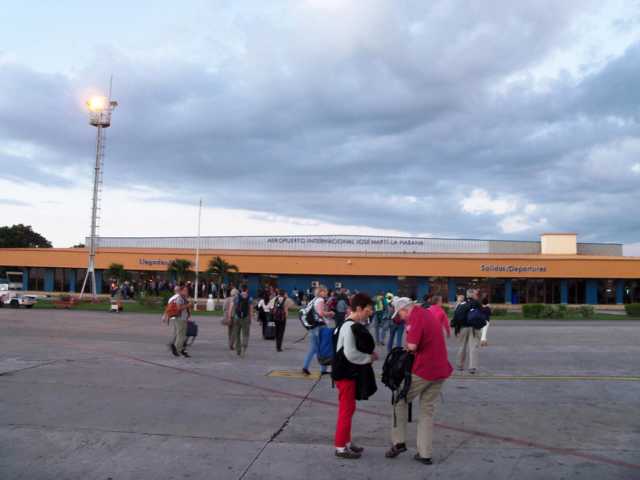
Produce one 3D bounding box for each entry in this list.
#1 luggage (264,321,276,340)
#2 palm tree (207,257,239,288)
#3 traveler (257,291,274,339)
[{"bbox_3d":[-1.567,2.879,20.691,0.380,0.620,0.270,1,-4,0],"label":"luggage"},{"bbox_3d":[-9.040,3.709,60.000,2.900,4.265,2.900,1,-4,0],"label":"palm tree"},{"bbox_3d":[-1.797,2.481,21.646,0.520,1.660,0.380,2,-5,-3],"label":"traveler"}]

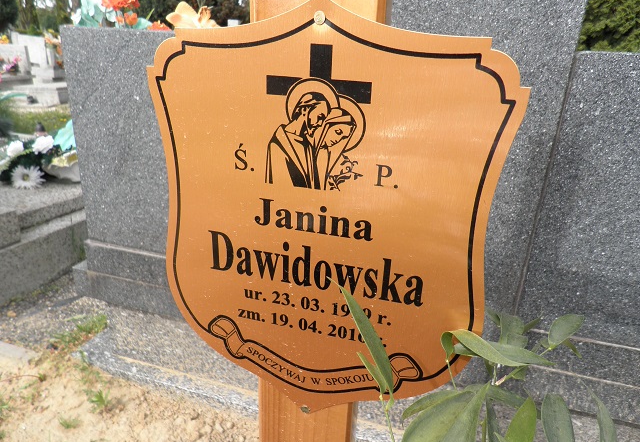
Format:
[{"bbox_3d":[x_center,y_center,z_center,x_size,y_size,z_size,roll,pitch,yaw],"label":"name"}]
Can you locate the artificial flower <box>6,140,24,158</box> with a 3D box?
[{"bbox_3d":[-1.112,-0.265,1.620,0.066,0.066,0.060,-9,22,-33],"label":"artificial flower"}]

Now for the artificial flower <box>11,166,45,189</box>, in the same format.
[{"bbox_3d":[-1.020,-0.152,1.550,0.117,0.085,0.060,-9,22,-32],"label":"artificial flower"}]

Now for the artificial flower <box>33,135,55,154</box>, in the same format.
[{"bbox_3d":[-1.010,-0.279,1.620,0.080,0.066,0.070,-8,21,-31],"label":"artificial flower"}]

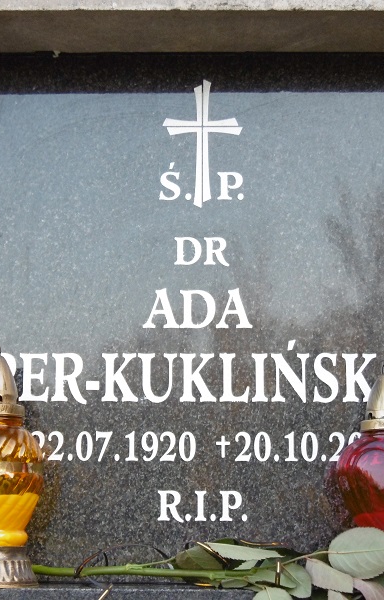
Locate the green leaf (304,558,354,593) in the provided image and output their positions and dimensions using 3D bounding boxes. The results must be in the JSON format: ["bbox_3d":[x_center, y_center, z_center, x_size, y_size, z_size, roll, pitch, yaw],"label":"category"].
[{"bbox_3d":[0.136,0.273,1.350,0.050,0.034,0.024,0,-10,1],"label":"green leaf"}]

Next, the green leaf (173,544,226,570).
[{"bbox_3d":[0.008,0.263,1.395,0.054,0.027,0.026,0,-10,1],"label":"green leaf"}]

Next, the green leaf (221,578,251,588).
[{"bbox_3d":[0.043,0.284,1.365,0.030,0.010,0.016,0,-10,1],"label":"green leaf"}]

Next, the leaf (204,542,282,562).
[{"bbox_3d":[0.052,0.257,1.390,0.080,0.020,0.030,0,-10,1],"label":"leaf"}]

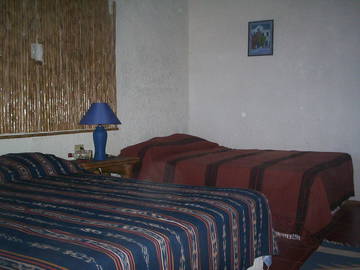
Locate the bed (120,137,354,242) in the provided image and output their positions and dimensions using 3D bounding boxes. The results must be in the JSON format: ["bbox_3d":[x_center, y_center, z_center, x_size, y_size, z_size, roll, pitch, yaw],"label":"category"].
[{"bbox_3d":[0.592,0.384,4.058,2.000,0.730,1.380,2,5,29],"label":"bed"}]

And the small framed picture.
[{"bbox_3d":[0.934,-1.111,4.550,0.285,0.395,0.025,2,5,24],"label":"small framed picture"}]

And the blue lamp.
[{"bbox_3d":[-0.688,-0.028,3.420,0.355,0.497,0.355,0,4,0],"label":"blue lamp"}]

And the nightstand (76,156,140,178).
[{"bbox_3d":[-0.720,0.529,3.537,0.380,0.600,0.640,2,5,29],"label":"nightstand"}]

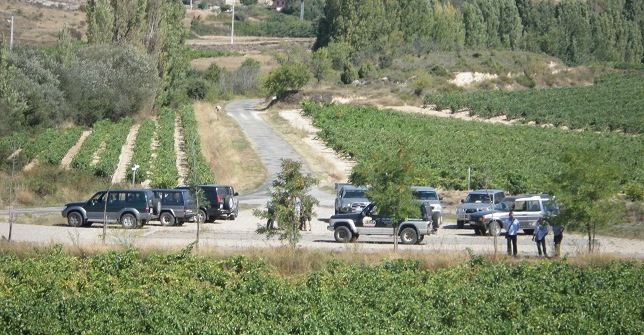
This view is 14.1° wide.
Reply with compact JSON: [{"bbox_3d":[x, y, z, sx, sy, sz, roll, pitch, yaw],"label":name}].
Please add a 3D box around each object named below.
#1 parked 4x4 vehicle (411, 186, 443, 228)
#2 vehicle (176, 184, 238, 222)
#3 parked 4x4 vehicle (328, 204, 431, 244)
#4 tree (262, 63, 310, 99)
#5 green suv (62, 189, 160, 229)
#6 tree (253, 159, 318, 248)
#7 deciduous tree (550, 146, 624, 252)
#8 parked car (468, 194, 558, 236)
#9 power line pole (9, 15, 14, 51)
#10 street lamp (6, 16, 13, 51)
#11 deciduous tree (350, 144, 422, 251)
[{"bbox_3d":[5.099,1.973,131.500,1.850,1.900,4.700,1,1,-2],"label":"parked 4x4 vehicle"},{"bbox_3d":[-6.664,1.834,132.500,4.650,1.900,1.850,1,1,20],"label":"vehicle"},{"bbox_3d":[2.665,2.396,113.800,4.850,1.780,1.850,1,1,12],"label":"parked 4x4 vehicle"},{"bbox_3d":[-5.316,-12.952,390.000,7.200,5.500,6.500,1,1,0],"label":"tree"},{"bbox_3d":[-10.199,1.940,126.500,4.750,1.880,1.830,1,1,14],"label":"green suv"},{"bbox_3d":[-1.513,1.493,108.000,2.720,3.750,2.600,1,1,0],"label":"tree"},{"bbox_3d":[10.958,1.321,107.500,3.000,4.350,2.900,1,1,0],"label":"deciduous tree"},{"bbox_3d":[9.222,2.165,123.500,4.600,1.950,1.800,0,1,-24],"label":"parked car"},{"bbox_3d":[-71.481,-31.099,600.000,0.600,9.200,0.500,1,1,0],"label":"power line pole"},{"bbox_3d":[-71.919,-30.984,600.000,1.400,9.000,0.400,1,1,0],"label":"street lamp"},{"bbox_3d":[2.650,1.253,107.000,2.950,4.350,2.850,1,1,0],"label":"deciduous tree"}]

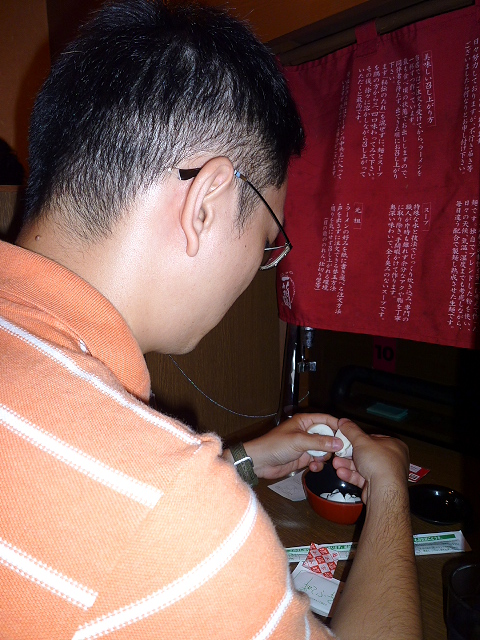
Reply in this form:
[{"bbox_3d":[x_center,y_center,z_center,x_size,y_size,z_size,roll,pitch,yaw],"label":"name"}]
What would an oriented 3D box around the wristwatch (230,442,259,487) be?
[{"bbox_3d":[0.010,0.191,0.617,0.037,0.060,0.050,-20,18,6],"label":"wristwatch"}]

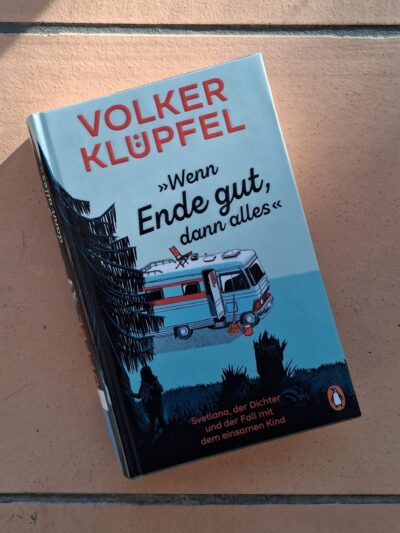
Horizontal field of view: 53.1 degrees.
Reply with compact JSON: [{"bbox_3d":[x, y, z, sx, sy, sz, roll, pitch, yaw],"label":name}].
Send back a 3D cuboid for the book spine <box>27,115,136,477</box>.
[{"bbox_3d":[-0.071,0.018,0.248,0.014,0.034,0.218,-15,90,0],"label":"book spine"}]

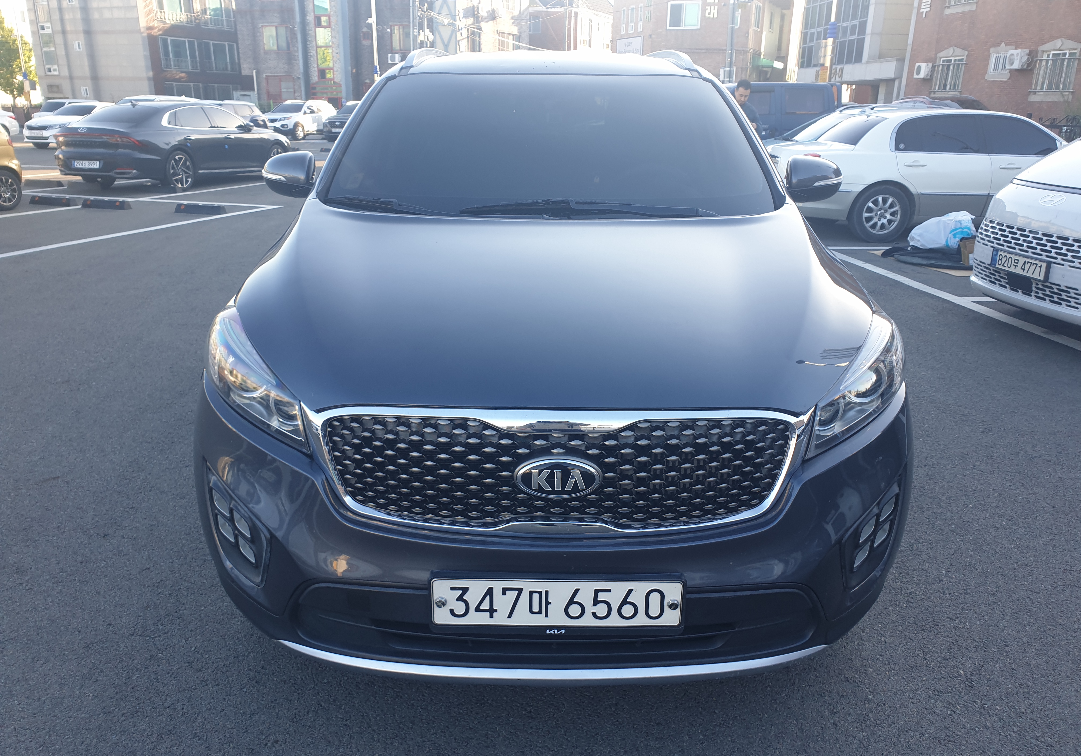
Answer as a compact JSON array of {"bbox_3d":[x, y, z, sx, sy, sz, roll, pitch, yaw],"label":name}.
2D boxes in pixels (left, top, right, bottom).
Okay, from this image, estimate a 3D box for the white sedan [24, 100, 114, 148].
[{"bbox_3d":[-15.521,-8.825,28.252,1.860,1.475,4.850,6,19,16],"label":"white sedan"}]

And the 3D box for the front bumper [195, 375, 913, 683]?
[{"bbox_3d":[0.031,0.350,1.935,1.860,0.630,0.580,1,19,0],"label":"front bumper"}]

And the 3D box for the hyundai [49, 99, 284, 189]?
[{"bbox_3d":[-6.700,-4.462,15.456,1.875,1.470,4.980,6,19,16],"label":"hyundai"}]

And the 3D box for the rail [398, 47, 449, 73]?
[{"bbox_3d":[-0.485,-1.624,4.202,0.110,0.130,2.150,1,19,0],"label":"rail"}]

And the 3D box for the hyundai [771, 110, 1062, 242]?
[{"bbox_3d":[5.178,-2.611,10.265,4.960,1.485,1.850,-2,19,-7],"label":"hyundai"}]

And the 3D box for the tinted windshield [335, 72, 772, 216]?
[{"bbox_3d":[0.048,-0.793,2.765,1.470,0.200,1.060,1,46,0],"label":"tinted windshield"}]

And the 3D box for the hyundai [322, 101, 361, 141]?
[{"bbox_3d":[-8.063,-11.654,36.835,1.860,1.680,4.550,7,20,16],"label":"hyundai"}]

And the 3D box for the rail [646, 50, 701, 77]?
[{"bbox_3d":[0.628,-1.630,4.327,0.110,0.115,1.880,1,18,0],"label":"rail"}]

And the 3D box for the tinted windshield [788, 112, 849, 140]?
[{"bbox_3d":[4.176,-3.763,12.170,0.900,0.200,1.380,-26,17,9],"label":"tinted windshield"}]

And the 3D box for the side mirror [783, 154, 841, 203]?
[{"bbox_3d":[1.013,-0.737,3.007,0.205,0.172,0.150,1,18,0],"label":"side mirror"}]

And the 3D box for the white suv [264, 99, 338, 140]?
[{"bbox_3d":[-10.925,-11.746,36.766,1.880,1.720,4.670,7,20,16],"label":"white suv"}]

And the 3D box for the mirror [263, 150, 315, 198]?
[{"bbox_3d":[-0.932,-0.755,2.998,0.205,0.172,0.150,1,18,0],"label":"mirror"}]

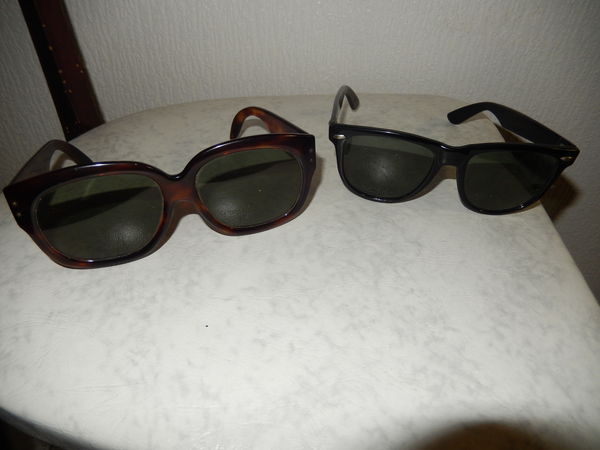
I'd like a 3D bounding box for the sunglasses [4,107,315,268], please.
[{"bbox_3d":[-0.080,-0.045,0.270,0.152,0.057,0.131,-11,37,-16],"label":"sunglasses"}]

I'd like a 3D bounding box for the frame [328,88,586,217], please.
[{"bbox_3d":[0.095,-0.071,0.316,0.144,0.051,0.148,4,36,5],"label":"frame"}]

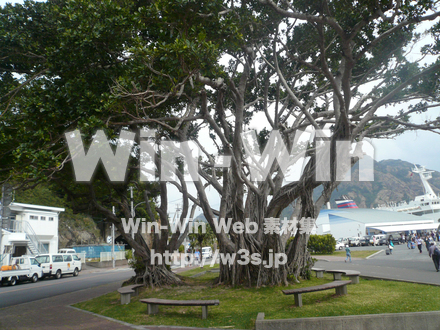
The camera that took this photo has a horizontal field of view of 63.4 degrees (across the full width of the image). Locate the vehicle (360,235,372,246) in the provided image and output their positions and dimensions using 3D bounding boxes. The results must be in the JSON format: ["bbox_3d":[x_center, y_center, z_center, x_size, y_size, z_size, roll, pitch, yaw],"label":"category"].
[{"bbox_3d":[25.727,13.399,62.500,1.550,1.780,3.700,-14,-16,36],"label":"vehicle"}]

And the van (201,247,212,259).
[{"bbox_3d":[-2.262,15.049,61.000,1.620,1.900,4.100,-5,-13,5],"label":"van"}]

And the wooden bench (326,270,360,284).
[{"bbox_3d":[5.140,4.630,14.700,0.740,0.400,2.700,-4,-13,-6],"label":"wooden bench"}]

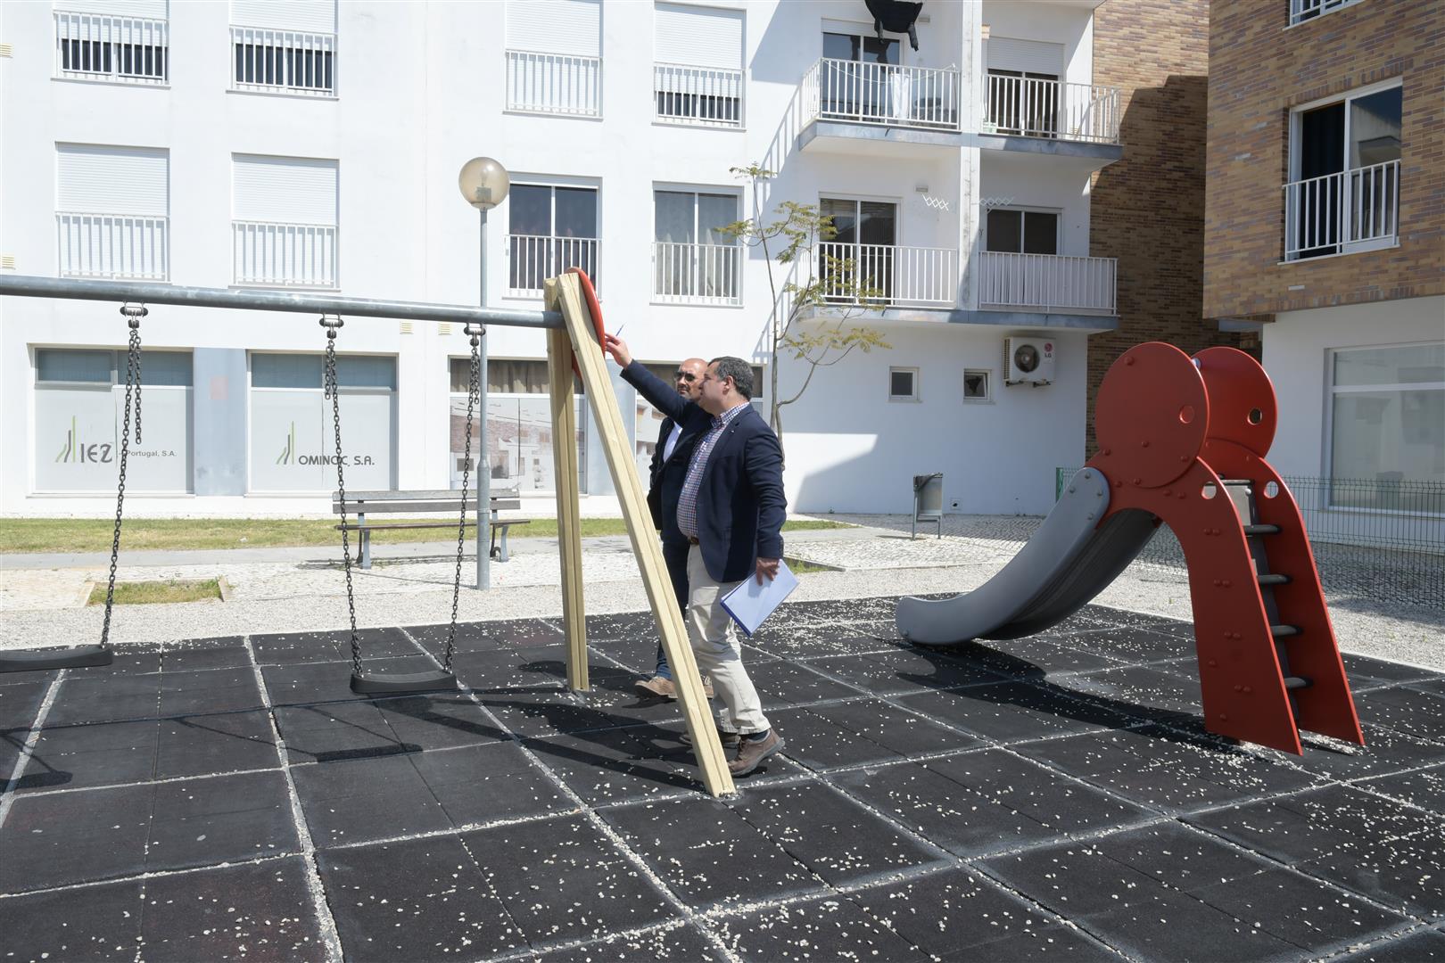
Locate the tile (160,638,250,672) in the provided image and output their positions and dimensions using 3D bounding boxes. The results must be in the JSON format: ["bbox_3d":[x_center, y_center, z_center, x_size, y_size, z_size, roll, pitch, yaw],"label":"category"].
[{"bbox_3d":[-3.245,1.099,6.791,0.500,0.042,1.000,-1,3,-26],"label":"tile"}]

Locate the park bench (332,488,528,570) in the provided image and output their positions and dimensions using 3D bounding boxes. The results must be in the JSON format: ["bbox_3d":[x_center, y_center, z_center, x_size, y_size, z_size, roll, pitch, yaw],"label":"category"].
[{"bbox_3d":[-3.035,0.478,11.348,1.950,0.750,0.620,-1,3,-29],"label":"park bench"}]

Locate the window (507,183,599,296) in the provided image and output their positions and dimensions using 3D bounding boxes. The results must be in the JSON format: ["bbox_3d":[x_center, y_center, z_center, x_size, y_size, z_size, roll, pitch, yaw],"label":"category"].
[{"bbox_3d":[-2.674,-3.810,17.082,1.436,1.716,0.150,0,2,-13],"label":"window"}]

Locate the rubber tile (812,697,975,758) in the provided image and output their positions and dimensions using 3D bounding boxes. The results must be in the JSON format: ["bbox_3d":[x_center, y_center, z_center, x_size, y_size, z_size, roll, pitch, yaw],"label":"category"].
[{"bbox_3d":[0.836,1.233,5.380,0.495,0.040,0.983,-1,4,-26],"label":"rubber tile"}]

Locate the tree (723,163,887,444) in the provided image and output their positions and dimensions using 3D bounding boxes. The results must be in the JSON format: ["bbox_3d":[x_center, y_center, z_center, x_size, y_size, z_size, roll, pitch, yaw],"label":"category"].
[{"bbox_3d":[0.910,-1.272,11.731,1.700,4.279,1.550,0,2,-13],"label":"tree"}]

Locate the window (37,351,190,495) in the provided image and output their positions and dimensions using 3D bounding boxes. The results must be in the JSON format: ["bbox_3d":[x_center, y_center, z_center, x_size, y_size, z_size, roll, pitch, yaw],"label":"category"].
[{"bbox_3d":[-8.893,-0.881,15.888,2.083,2.072,0.120,0,1,-13],"label":"window"}]

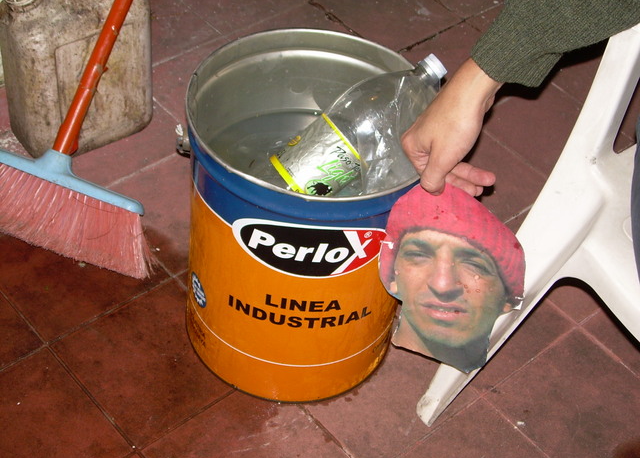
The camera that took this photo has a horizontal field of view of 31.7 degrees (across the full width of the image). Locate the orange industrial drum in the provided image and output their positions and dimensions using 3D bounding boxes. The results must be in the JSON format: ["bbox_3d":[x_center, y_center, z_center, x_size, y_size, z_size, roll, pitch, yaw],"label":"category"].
[{"bbox_3d":[-0.020,-0.008,1.398,0.300,0.364,0.300,5,45,-4],"label":"orange industrial drum"}]

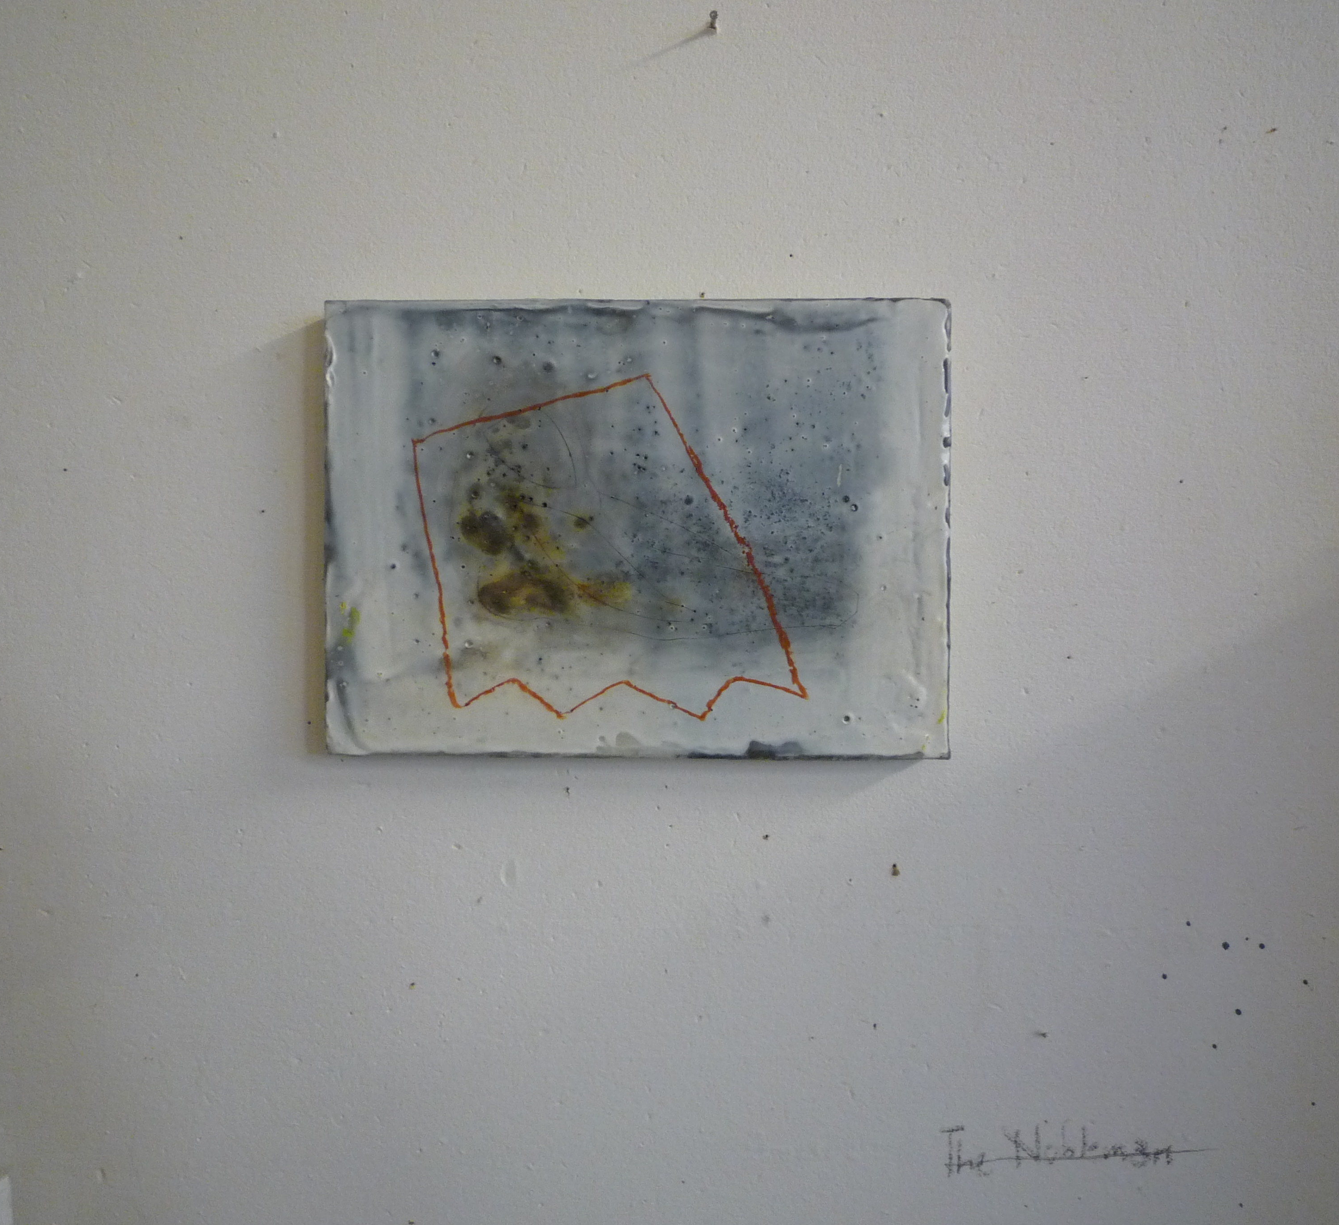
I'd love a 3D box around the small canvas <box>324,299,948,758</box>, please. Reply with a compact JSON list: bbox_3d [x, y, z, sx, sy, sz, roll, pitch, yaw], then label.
[{"bbox_3d":[-0.011,-0.031,0.453,0.235,0.172,0.019,0,0,1],"label":"small canvas"}]

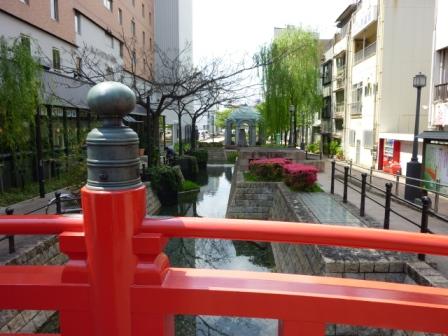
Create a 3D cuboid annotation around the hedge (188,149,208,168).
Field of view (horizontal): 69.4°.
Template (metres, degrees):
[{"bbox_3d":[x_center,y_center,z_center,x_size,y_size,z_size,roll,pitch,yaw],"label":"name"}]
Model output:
[{"bbox_3d":[-2.229,-0.831,28.282,1.500,1.396,1.900,1,6,5],"label":"hedge"}]

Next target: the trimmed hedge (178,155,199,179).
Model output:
[{"bbox_3d":[-2.428,-0.091,22.126,1.200,1.286,2.000,1,6,5],"label":"trimmed hedge"}]

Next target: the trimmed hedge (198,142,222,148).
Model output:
[{"bbox_3d":[-1.563,-2.592,37.443,3.000,0.670,1.000,1,6,5],"label":"trimmed hedge"}]

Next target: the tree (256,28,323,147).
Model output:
[{"bbox_3d":[5.139,-6.165,25.978,4.800,9.521,4.800,1,6,5],"label":"tree"}]

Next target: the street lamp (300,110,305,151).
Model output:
[{"bbox_3d":[7.144,-3.182,29.328,0.450,3.830,0.450,1,6,5],"label":"street lamp"}]

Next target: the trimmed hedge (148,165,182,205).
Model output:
[{"bbox_3d":[-2.772,0.705,15.070,1.300,1.480,1.600,1,6,5],"label":"trimmed hedge"}]

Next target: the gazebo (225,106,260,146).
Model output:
[{"bbox_3d":[2.545,-5.298,41.167,4.800,5.107,4.400,1,6,5],"label":"gazebo"}]

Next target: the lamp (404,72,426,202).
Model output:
[{"bbox_3d":[5.764,-0.884,9.712,0.430,3.835,0.430,1,6,5],"label":"lamp"}]

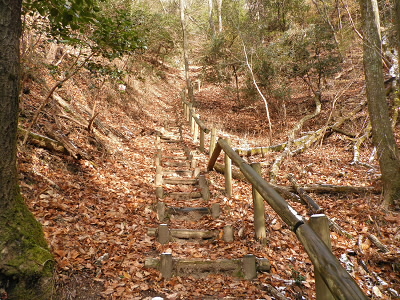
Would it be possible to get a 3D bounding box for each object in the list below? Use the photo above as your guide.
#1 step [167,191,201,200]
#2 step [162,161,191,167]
[{"bbox_3d":[-0.243,0.719,4.900,0.630,0.120,0.130,0,-10,0],"label":"step"},{"bbox_3d":[-0.493,0.294,6.550,0.620,0.110,0.120,0,-10,0],"label":"step"}]

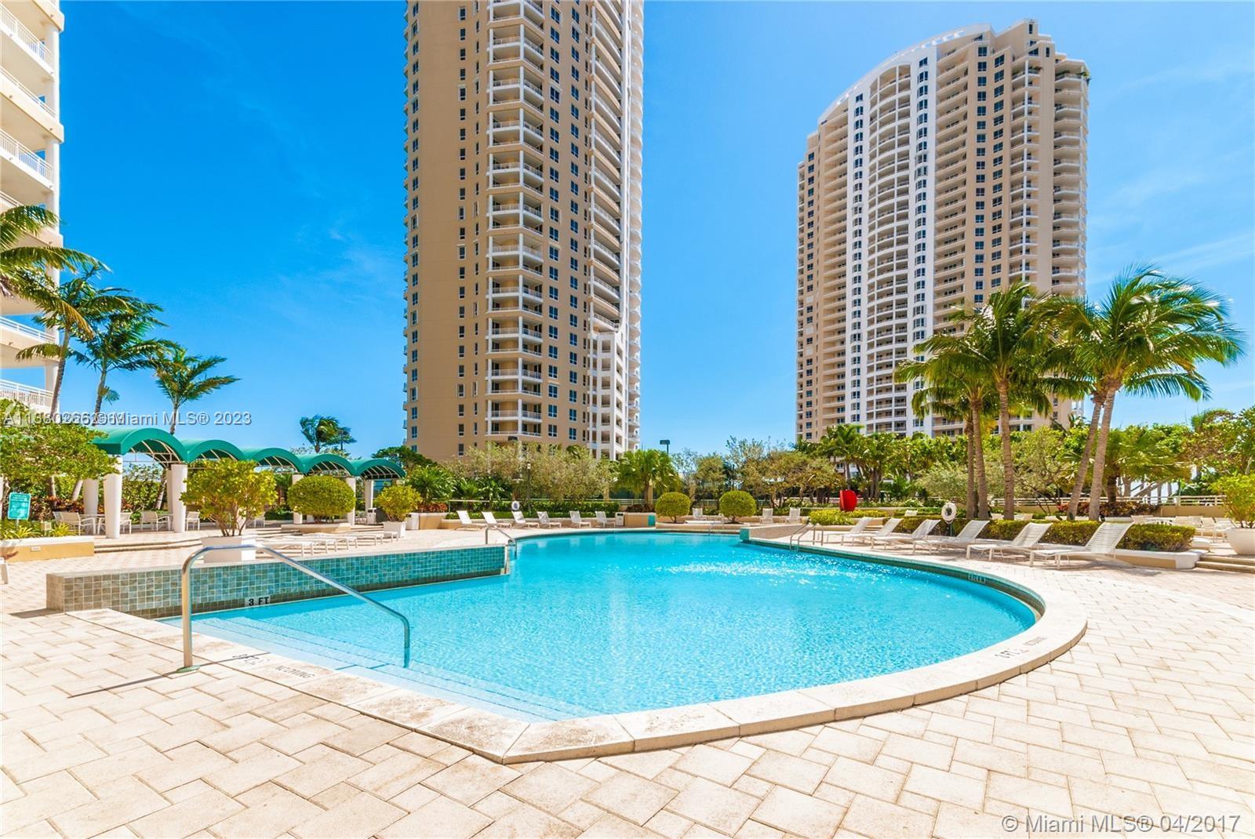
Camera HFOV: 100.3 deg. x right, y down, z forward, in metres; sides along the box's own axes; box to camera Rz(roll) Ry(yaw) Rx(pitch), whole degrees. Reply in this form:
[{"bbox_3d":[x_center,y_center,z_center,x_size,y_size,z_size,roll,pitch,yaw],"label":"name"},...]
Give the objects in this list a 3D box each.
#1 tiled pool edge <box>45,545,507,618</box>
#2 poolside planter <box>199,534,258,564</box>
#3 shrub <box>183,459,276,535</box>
[{"bbox_3d":[-5.000,2.740,9.200,0.650,0.620,6.900,-5,-11,34],"label":"tiled pool edge"},{"bbox_3d":[-8.698,2.832,11.370,0.760,0.600,0.760,1,-5,-14],"label":"poolside planter"},{"bbox_3d":[-8.655,1.714,11.370,1.650,1.680,1.650,3,-6,-37],"label":"shrub"}]

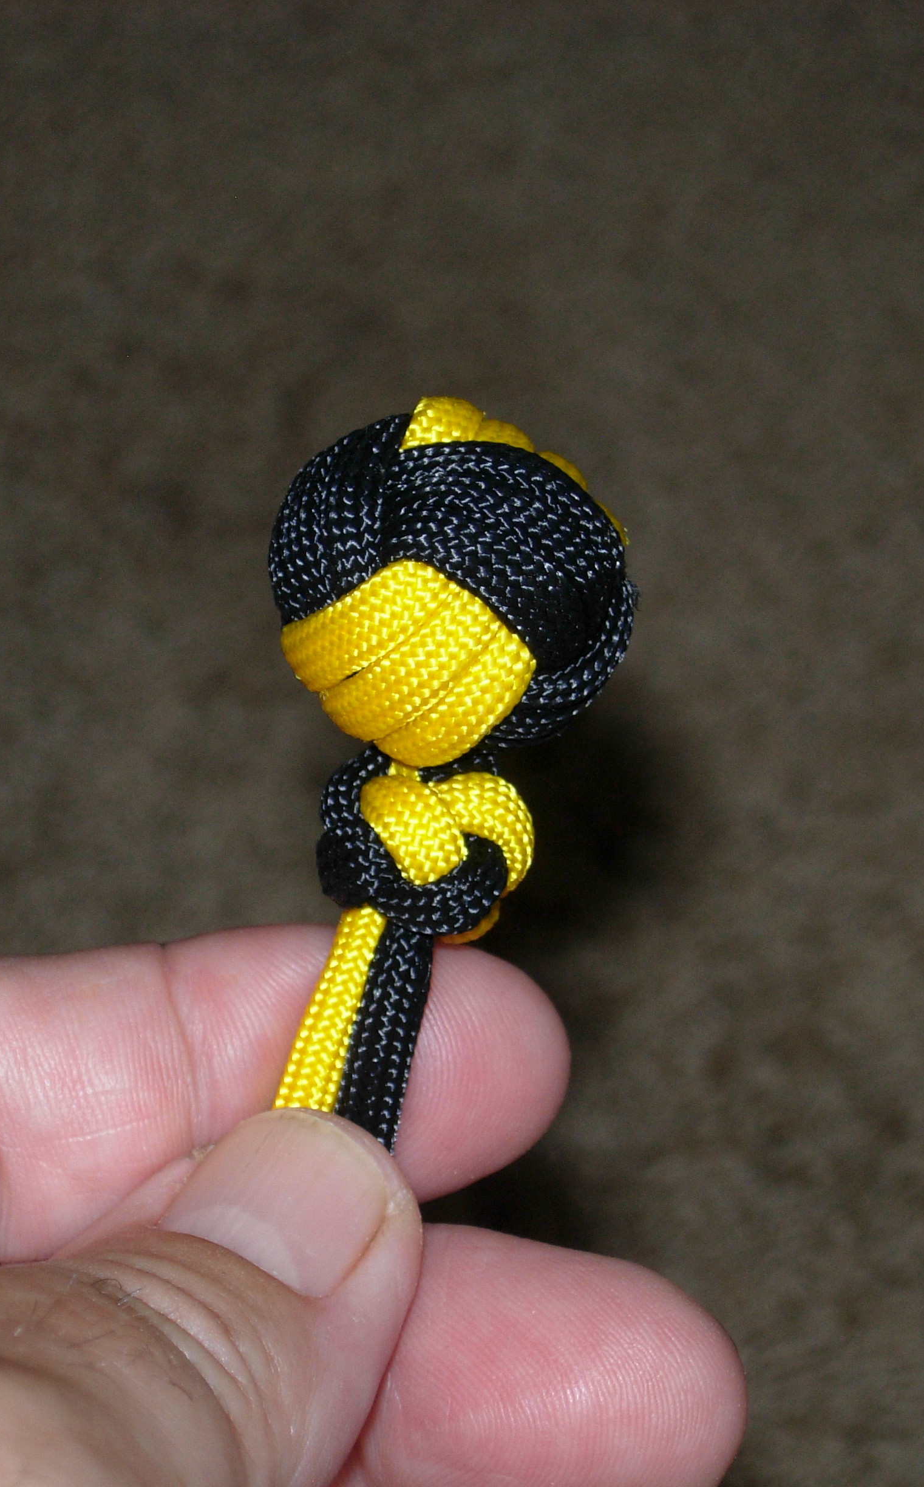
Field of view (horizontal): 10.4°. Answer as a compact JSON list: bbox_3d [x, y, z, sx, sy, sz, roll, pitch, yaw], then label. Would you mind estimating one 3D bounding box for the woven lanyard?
[{"bbox_3d":[-0.003,0.003,0.357,0.026,0.025,0.057,8,97,0],"label":"woven lanyard"}]

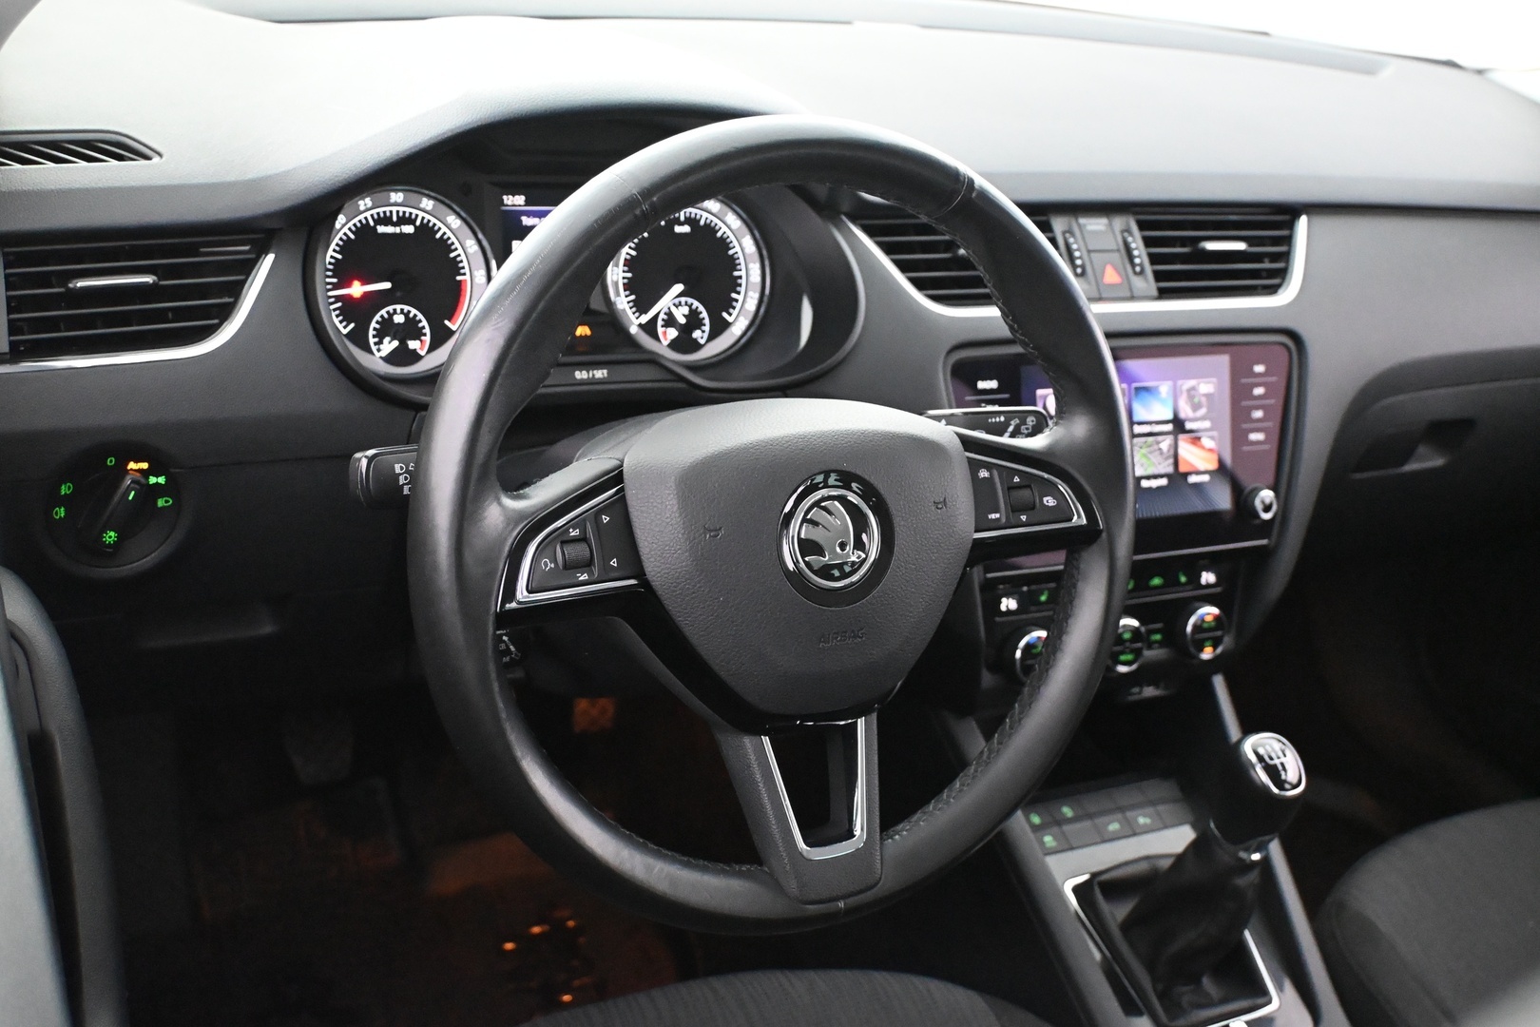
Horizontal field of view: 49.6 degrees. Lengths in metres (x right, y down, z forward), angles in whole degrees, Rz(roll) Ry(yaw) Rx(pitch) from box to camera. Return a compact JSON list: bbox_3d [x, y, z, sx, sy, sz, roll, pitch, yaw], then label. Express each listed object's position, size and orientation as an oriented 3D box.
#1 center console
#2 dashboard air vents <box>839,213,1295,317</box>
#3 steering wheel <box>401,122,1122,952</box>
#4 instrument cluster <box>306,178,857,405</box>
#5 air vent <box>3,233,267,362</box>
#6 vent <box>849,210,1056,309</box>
[{"bbox_3d":[0.234,0.010,1.152,0.290,0.255,0.080,-5,7,-26],"label":"center console"},{"bbox_3d":[0.207,-0.168,1.121,0.375,0.068,0.050,-5,18,-26],"label":"dashboard air vents"},{"bbox_3d":[0.012,0.008,0.764,0.370,0.370,0.090,-7,9,-28],"label":"steering wheel"},{"bbox_3d":[-0.103,-0.132,0.990,0.348,0.129,0.080,-7,11,-28],"label":"instrument cluster"},{"bbox_3d":[-0.320,-0.110,0.837,0.131,0.057,0.045,-9,19,-31],"label":"air vent"},{"bbox_3d":[0.111,-0.165,1.076,0.160,0.061,0.045,-5,18,-26],"label":"vent"}]

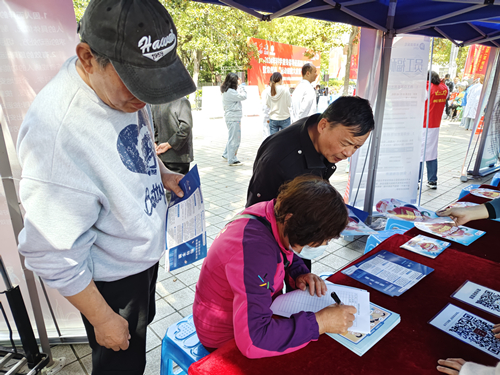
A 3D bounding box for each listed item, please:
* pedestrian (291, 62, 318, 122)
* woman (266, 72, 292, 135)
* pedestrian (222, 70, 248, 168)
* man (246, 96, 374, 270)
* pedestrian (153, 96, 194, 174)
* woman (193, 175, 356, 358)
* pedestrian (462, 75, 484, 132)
[{"bbox_3d":[0.779,-0.927,4.887,0.360,1.710,0.500,-6,17,-19],"label":"pedestrian"},{"bbox_3d":[0.559,-1.199,5.954,0.470,1.630,0.350,5,17,17],"label":"woman"},{"bbox_3d":[-0.301,-1.215,6.053,0.450,1.640,0.450,-2,17,-8],"label":"pedestrian"},{"bbox_3d":[0.229,0.257,1.587,0.640,1.350,0.530,14,22,40],"label":"man"},{"bbox_3d":[-0.761,-0.329,3.083,0.520,1.660,0.380,8,18,24],"label":"pedestrian"},{"bbox_3d":[0.058,0.505,1.223,0.670,1.090,0.540,9,18,27],"label":"woman"},{"bbox_3d":[6.599,-2.502,9.896,0.500,1.620,0.400,4,17,14],"label":"pedestrian"}]

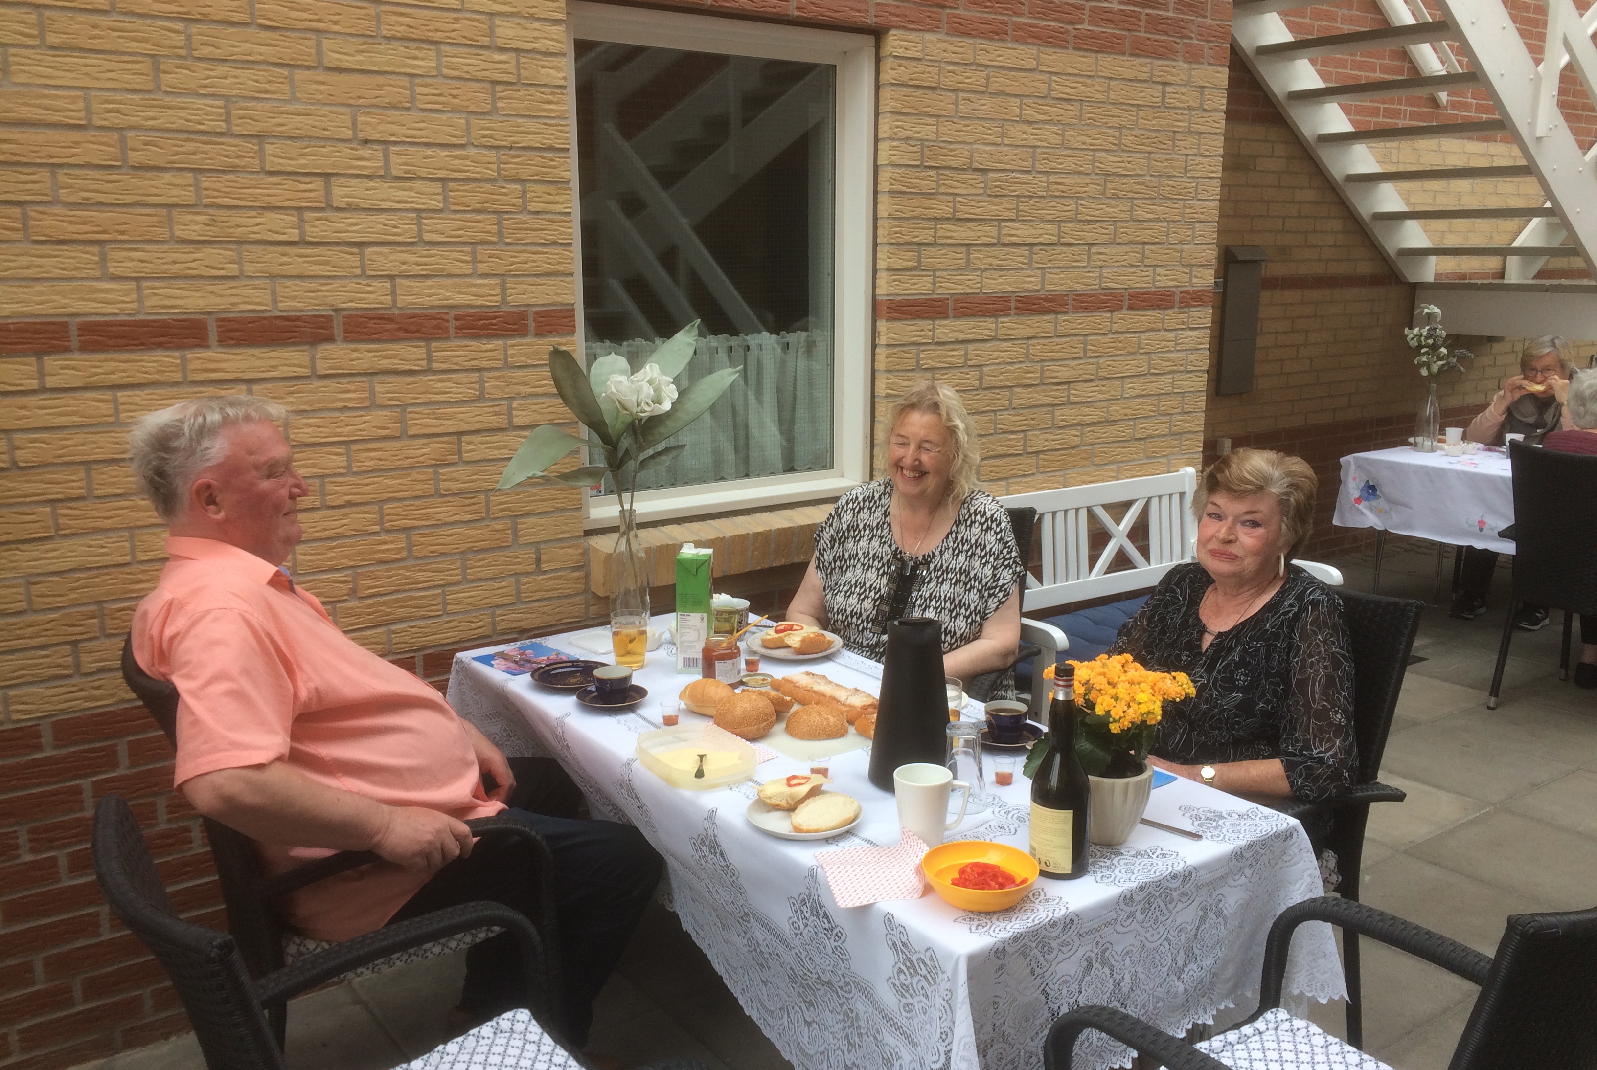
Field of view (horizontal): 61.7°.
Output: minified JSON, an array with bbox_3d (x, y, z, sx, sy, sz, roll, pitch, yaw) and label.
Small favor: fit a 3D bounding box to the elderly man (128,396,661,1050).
[{"bbox_3d":[-0.703,0.425,2.347,0.840,1.360,0.600,-9,15,-35],"label":"elderly man"}]

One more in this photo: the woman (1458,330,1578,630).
[{"bbox_3d":[3.211,-0.248,5.824,0.550,1.200,0.750,12,17,43],"label":"woman"}]

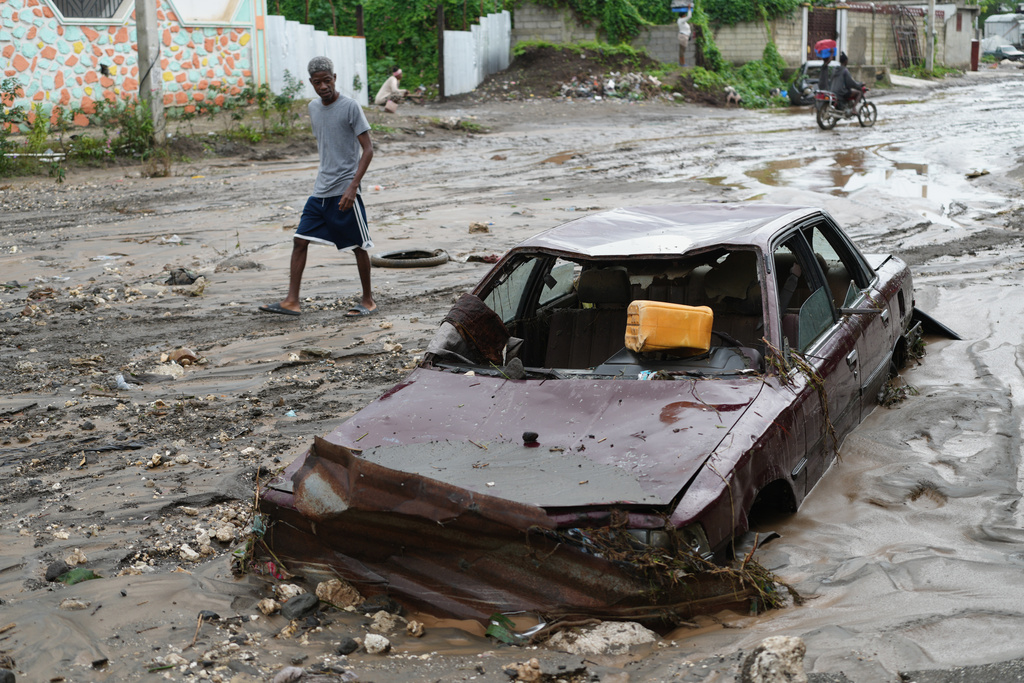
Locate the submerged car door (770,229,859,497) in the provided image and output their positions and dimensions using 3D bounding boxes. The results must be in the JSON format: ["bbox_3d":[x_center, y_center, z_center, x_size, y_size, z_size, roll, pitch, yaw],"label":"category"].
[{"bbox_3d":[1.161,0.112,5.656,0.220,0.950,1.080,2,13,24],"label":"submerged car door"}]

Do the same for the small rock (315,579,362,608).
[{"bbox_3d":[-0.529,0.776,4.381,0.149,0.089,0.112,-3,11,-7],"label":"small rock"}]

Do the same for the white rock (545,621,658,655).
[{"bbox_3d":[0.255,0.839,4.021,0.314,0.085,0.188,-1,11,4],"label":"white rock"}]

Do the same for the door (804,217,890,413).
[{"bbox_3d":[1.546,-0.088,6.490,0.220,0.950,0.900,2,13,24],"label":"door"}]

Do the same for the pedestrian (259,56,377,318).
[{"bbox_3d":[-1.279,-1.012,9.350,0.580,1.690,0.500,-13,15,-42],"label":"pedestrian"}]

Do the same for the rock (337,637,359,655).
[{"bbox_3d":[-0.465,0.861,4.024,0.064,0.052,0.054,-3,11,-7],"label":"rock"}]

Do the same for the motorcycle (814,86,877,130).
[{"bbox_3d":[7.339,-5.149,31.300,1.900,1.020,0.720,-10,14,-34],"label":"motorcycle"}]

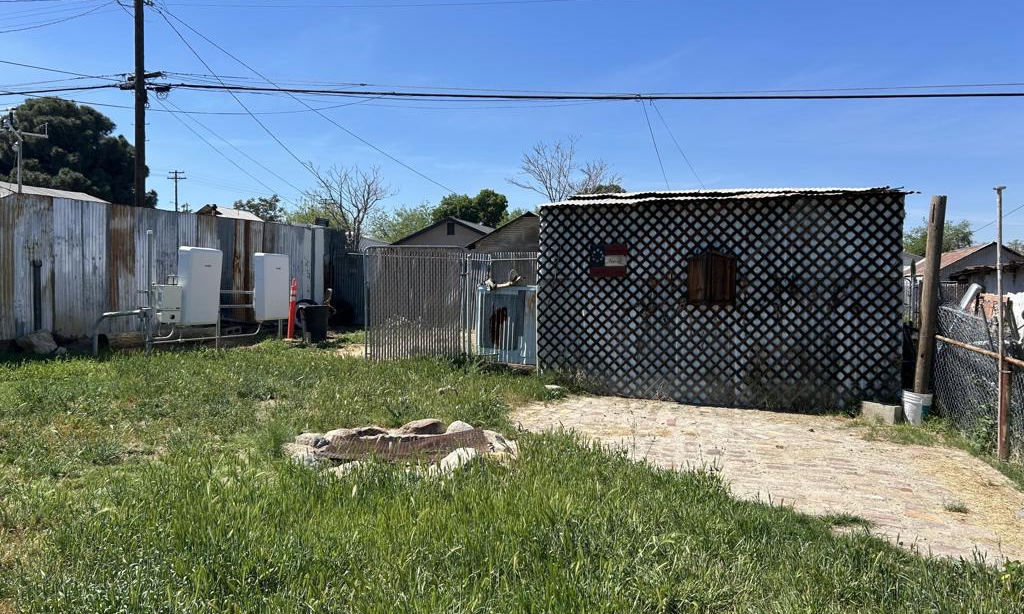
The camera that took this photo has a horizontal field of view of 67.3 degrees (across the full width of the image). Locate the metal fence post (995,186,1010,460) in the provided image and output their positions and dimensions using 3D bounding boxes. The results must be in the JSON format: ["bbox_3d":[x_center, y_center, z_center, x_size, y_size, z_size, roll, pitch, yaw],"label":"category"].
[{"bbox_3d":[3.795,0.122,5.950,0.100,2.116,0.090,1,2,20],"label":"metal fence post"}]

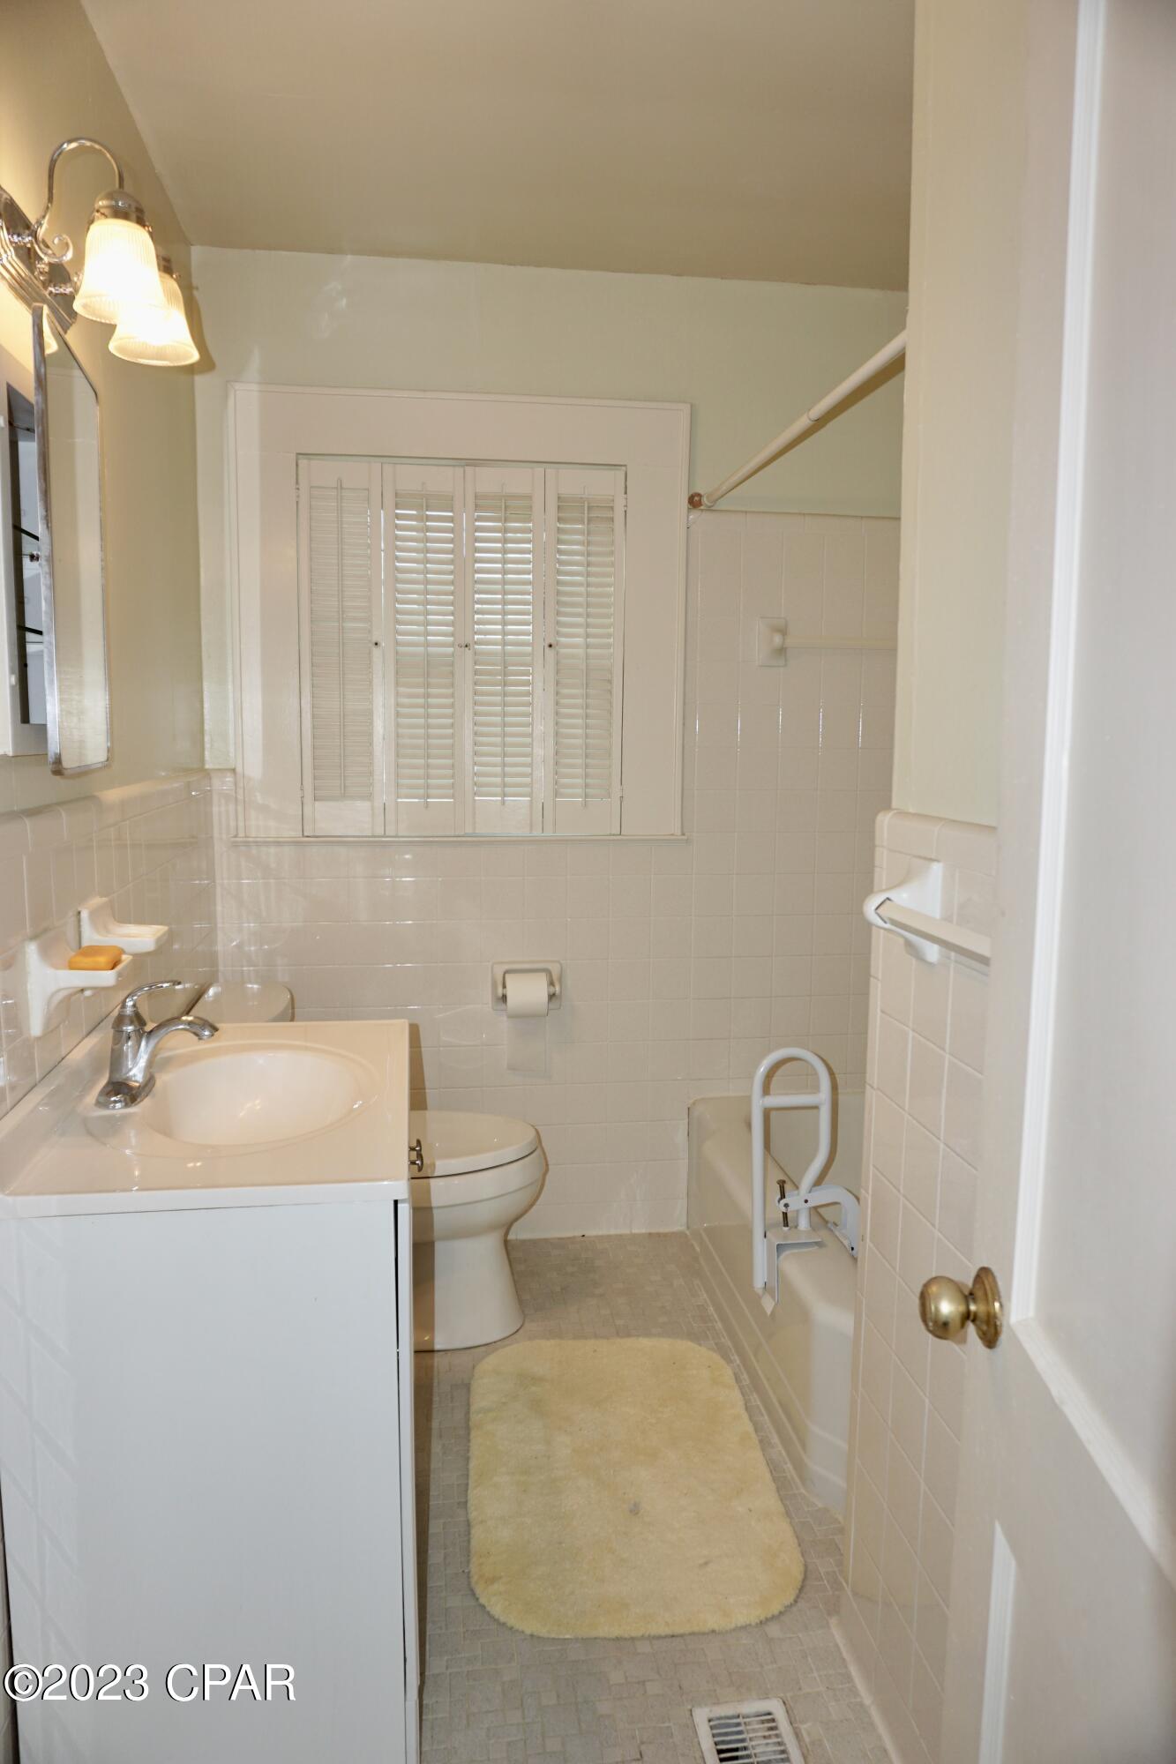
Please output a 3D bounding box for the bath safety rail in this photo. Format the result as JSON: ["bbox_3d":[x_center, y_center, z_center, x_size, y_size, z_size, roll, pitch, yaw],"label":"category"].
[{"bbox_3d":[0.418,0.563,2.241,0.205,0.500,0.160,-1,8,-8],"label":"bath safety rail"}]

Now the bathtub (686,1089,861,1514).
[{"bbox_3d":[0.700,0.834,2.529,0.755,0.380,1.350,-1,8,-8],"label":"bathtub"}]

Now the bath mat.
[{"bbox_3d":[0.058,1.059,2.157,0.550,0.025,0.830,0,8,-4],"label":"bath mat"}]

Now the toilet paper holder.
[{"bbox_3d":[-0.149,0.274,2.968,0.178,0.130,0.095,-1,8,-8],"label":"toilet paper holder"}]

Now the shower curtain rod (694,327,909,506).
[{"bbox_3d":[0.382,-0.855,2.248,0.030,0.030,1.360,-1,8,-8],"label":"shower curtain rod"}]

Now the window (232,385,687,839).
[{"bbox_3d":[-0.295,-0.631,2.880,1.110,1.070,0.090,-1,8,-8],"label":"window"}]

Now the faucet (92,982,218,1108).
[{"bbox_3d":[-0.632,0.230,1.737,0.172,0.173,0.140,-1,8,-8],"label":"faucet"}]

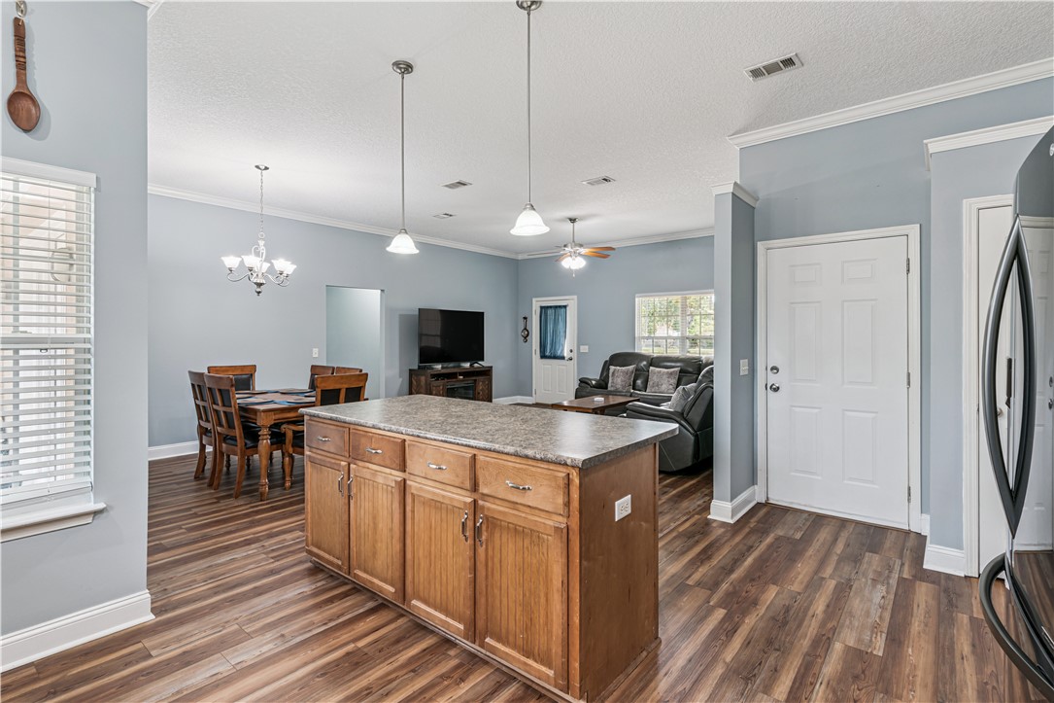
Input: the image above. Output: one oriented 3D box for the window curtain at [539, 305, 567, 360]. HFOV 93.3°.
[{"bbox_3d":[0.522,-0.364,9.769,0.650,1.050,0.060,1,2,39],"label":"window curtain"}]

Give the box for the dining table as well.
[{"bbox_3d":[-2.443,0.832,4.902,1.565,0.757,0.970,1,1,39],"label":"dining table"}]

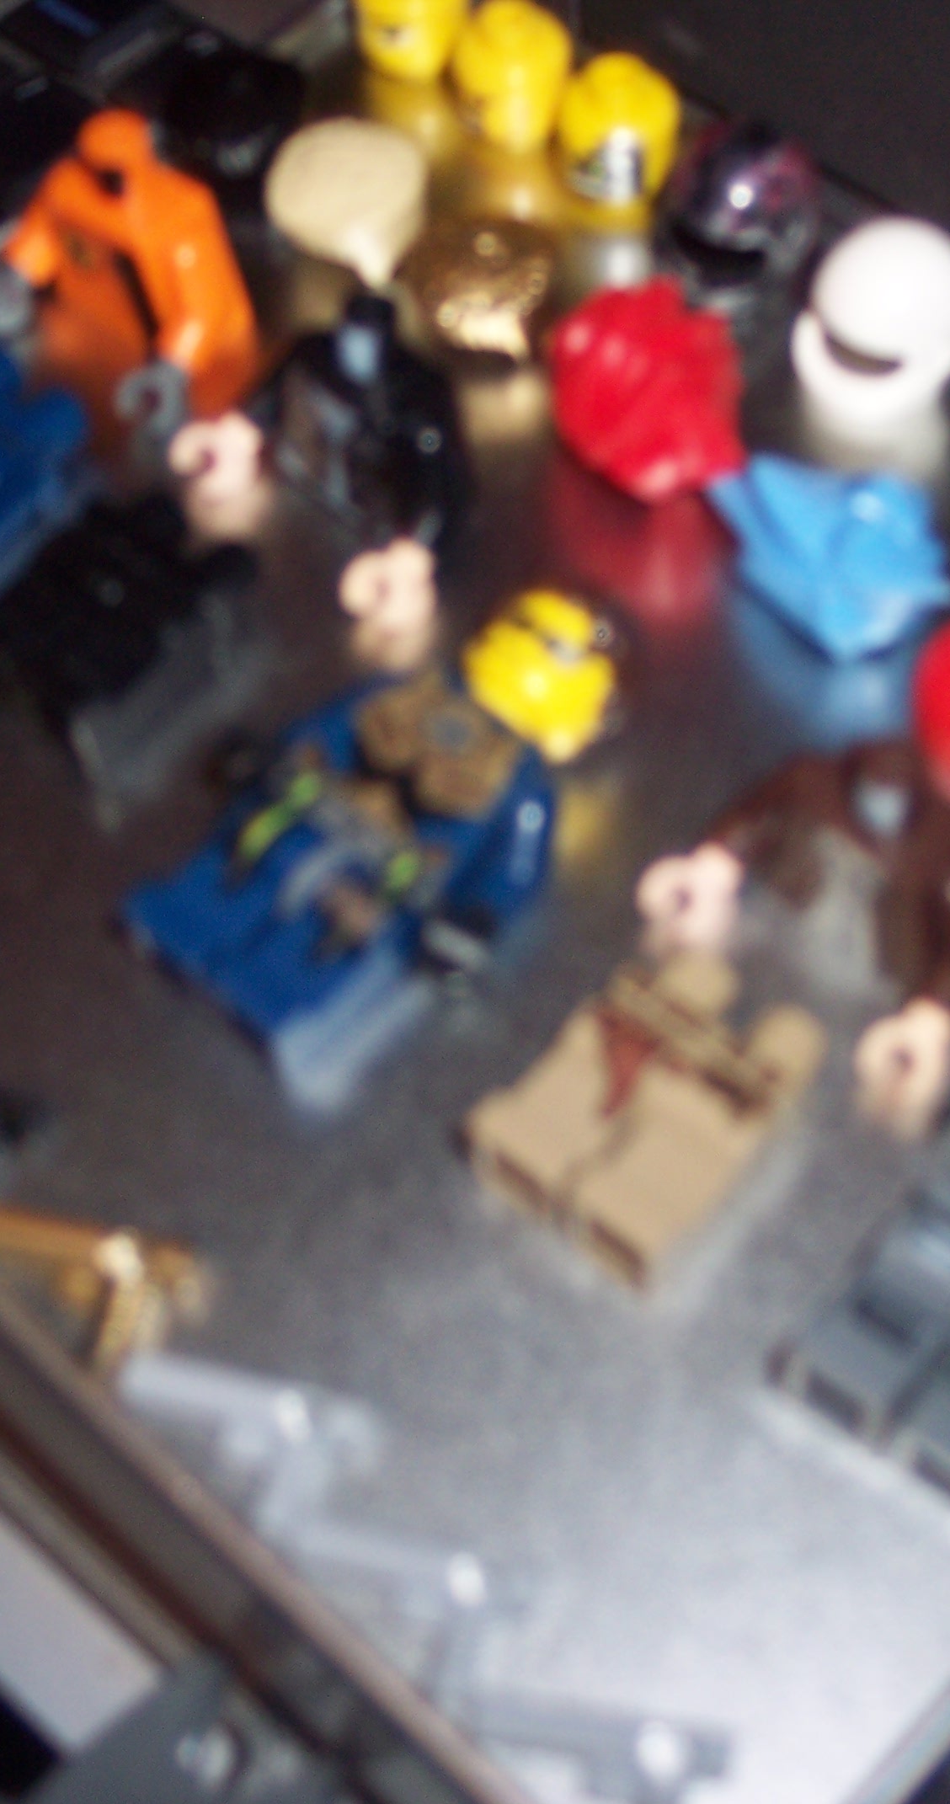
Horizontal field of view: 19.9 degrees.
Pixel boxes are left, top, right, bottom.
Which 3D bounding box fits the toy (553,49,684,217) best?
[{"bbox_3d":[0.012,-0.067,0.235,0.010,0.011,0.010,-1,59,1],"label":"toy"}]

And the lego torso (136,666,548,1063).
[{"bbox_3d":[-0.009,-0.003,0.197,0.021,0.011,0.029,38,67,22],"label":"lego torso"}]

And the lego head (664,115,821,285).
[{"bbox_3d":[0.024,-0.062,0.241,0.013,0.012,0.013,23,62,16],"label":"lego head"}]

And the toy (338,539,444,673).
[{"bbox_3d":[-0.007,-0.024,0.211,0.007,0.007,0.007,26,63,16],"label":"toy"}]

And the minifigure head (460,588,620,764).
[{"bbox_3d":[0.005,-0.018,0.215,0.010,0.010,0.011,35,102,21],"label":"minifigure head"}]

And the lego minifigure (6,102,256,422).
[{"bbox_3d":[-0.033,-0.058,0.238,0.023,0.017,0.016,26,63,18],"label":"lego minifigure"}]

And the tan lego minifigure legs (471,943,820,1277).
[{"bbox_3d":[0.013,0.015,0.195,0.016,0.008,0.021,33,65,21],"label":"tan lego minifigure legs"}]

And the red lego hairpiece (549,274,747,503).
[{"bbox_3d":[0.014,-0.043,0.227,0.015,0.012,0.015,-14,61,-5],"label":"red lego hairpiece"}]

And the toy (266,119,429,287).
[{"bbox_3d":[-0.011,-0.062,0.240,0.013,0.011,0.014,-10,61,-3],"label":"toy"}]

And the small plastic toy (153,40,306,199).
[{"bbox_3d":[-0.022,-0.070,0.244,0.013,0.012,0.013,-5,61,-1],"label":"small plastic toy"}]

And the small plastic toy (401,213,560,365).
[{"bbox_3d":[0.000,-0.051,0.227,0.012,0.009,0.011,12,60,9],"label":"small plastic toy"}]

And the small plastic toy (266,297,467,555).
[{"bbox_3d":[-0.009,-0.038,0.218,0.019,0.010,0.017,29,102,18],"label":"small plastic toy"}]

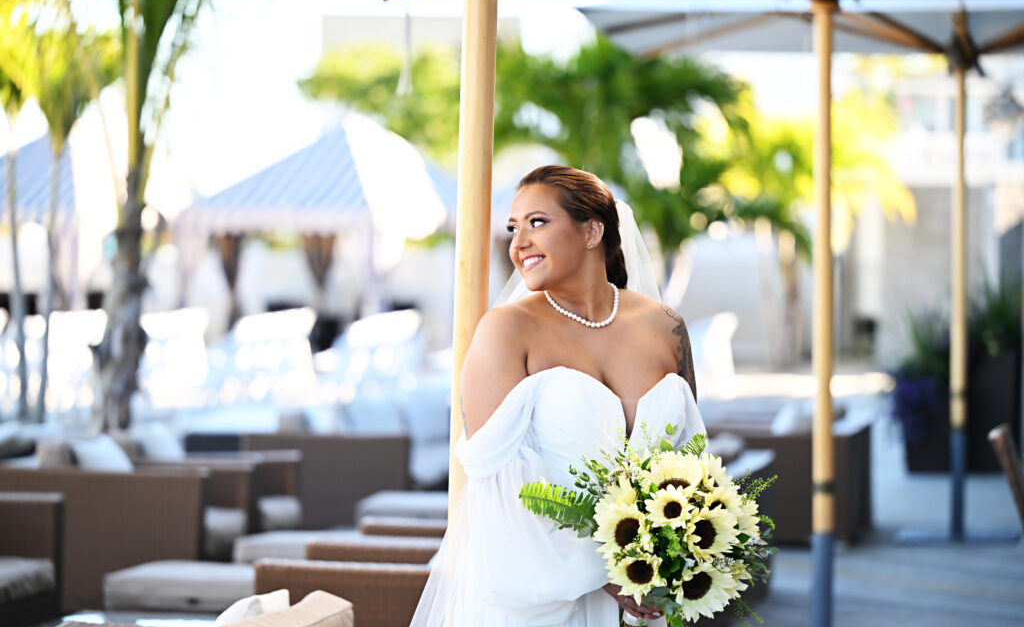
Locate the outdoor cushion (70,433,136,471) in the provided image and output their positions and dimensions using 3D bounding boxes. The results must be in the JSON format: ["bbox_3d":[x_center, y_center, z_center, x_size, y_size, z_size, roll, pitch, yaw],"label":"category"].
[{"bbox_3d":[-1.657,0.668,13.777,0.130,0.360,0.420,-32,-5,12],"label":"outdoor cushion"}]

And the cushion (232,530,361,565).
[{"bbox_3d":[-0.613,0.864,12.447,0.660,0.120,0.570,0,2,13],"label":"cushion"}]

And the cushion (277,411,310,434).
[{"bbox_3d":[-0.978,0.611,15.927,0.130,0.340,0.400,-18,-2,13],"label":"cushion"}]

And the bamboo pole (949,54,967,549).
[{"bbox_3d":[2.155,-0.061,16.457,0.066,2.300,0.066,0,2,13],"label":"bamboo pole"}]

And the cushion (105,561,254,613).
[{"bbox_3d":[-0.926,0.903,11.189,0.660,0.120,0.570,0,2,13],"label":"cushion"}]

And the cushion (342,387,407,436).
[{"bbox_3d":[-0.679,0.546,17.225,0.150,0.400,0.450,-20,-3,13],"label":"cushion"}]

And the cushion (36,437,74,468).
[{"bbox_3d":[-1.798,0.678,13.778,0.130,0.340,0.400,-18,-2,13],"label":"cushion"}]

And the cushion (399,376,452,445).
[{"bbox_3d":[-0.423,0.500,17.724,0.150,0.400,0.450,-20,-3,13],"label":"cushion"}]

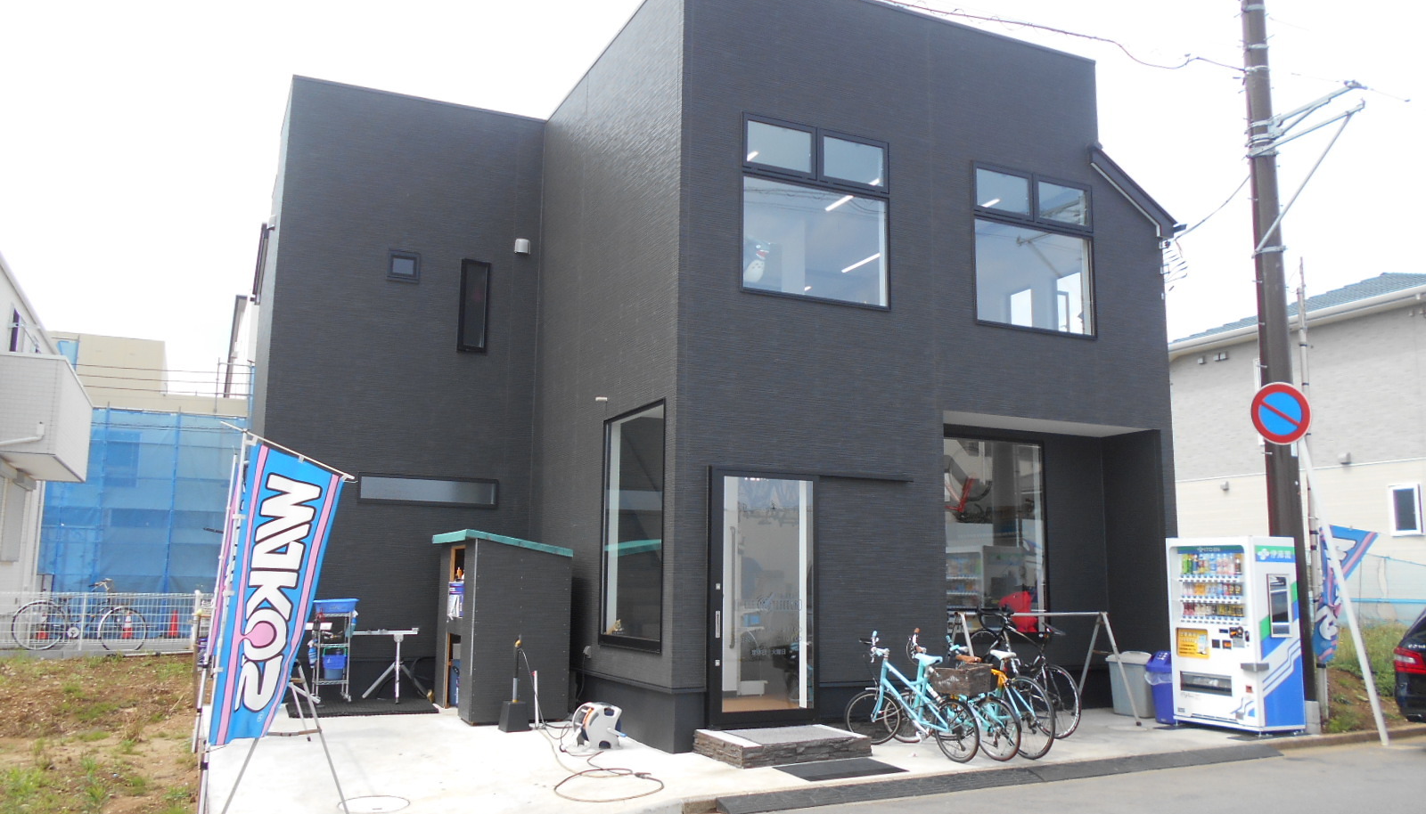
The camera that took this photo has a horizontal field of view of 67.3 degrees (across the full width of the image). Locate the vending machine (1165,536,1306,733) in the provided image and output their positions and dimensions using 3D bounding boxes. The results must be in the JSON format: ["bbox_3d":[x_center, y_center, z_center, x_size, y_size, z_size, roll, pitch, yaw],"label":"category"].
[{"bbox_3d":[5.231,2.271,10.784,0.658,1.876,0.989,5,-9,-27],"label":"vending machine"}]

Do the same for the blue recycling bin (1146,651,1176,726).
[{"bbox_3d":[4.693,2.843,10.904,0.370,0.720,0.350,5,-9,-25],"label":"blue recycling bin"}]

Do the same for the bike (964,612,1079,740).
[{"bbox_3d":[2.999,2.542,10.393,0.450,0.970,1.620,5,5,-29],"label":"bike"}]

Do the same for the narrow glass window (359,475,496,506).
[{"bbox_3d":[-3.406,1.016,12.885,1.657,0.351,0.120,5,-9,-25],"label":"narrow glass window"}]

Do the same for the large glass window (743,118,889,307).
[{"bbox_3d":[0.998,-1.839,10.257,1.628,1.725,0.120,5,-9,-25],"label":"large glass window"}]

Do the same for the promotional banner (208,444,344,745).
[{"bbox_3d":[-2.693,1.153,6.580,0.620,1.820,0.150,6,-10,-35],"label":"promotional banner"}]

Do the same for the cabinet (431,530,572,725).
[{"bbox_3d":[-2.337,2.317,11.592,1.100,1.910,1.840,5,-9,-25],"label":"cabinet"}]

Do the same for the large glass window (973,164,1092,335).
[{"bbox_3d":[3.415,-1.642,11.385,1.636,1.725,0.120,5,-9,-25],"label":"large glass window"}]

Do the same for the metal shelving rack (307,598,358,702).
[{"bbox_3d":[-4.223,2.721,11.934,0.440,1.095,0.380,5,-9,-25],"label":"metal shelving rack"}]

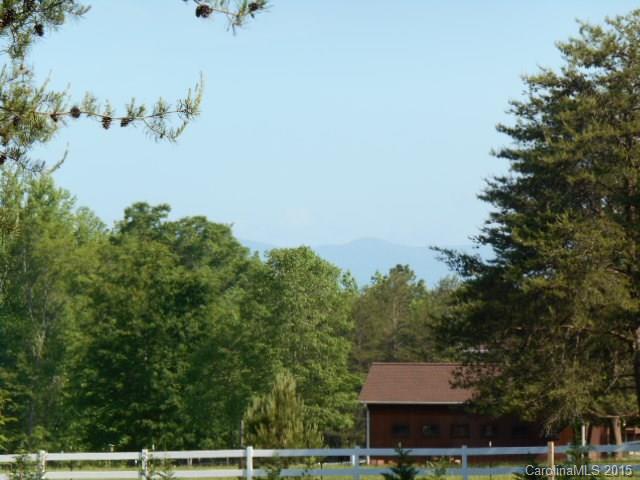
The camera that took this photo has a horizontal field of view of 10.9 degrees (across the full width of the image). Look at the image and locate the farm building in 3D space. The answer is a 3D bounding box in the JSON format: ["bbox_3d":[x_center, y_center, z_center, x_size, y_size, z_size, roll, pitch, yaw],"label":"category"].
[{"bbox_3d":[7.859,8.286,160.130,10.900,4.800,7.800,-1,-3,9],"label":"farm building"}]

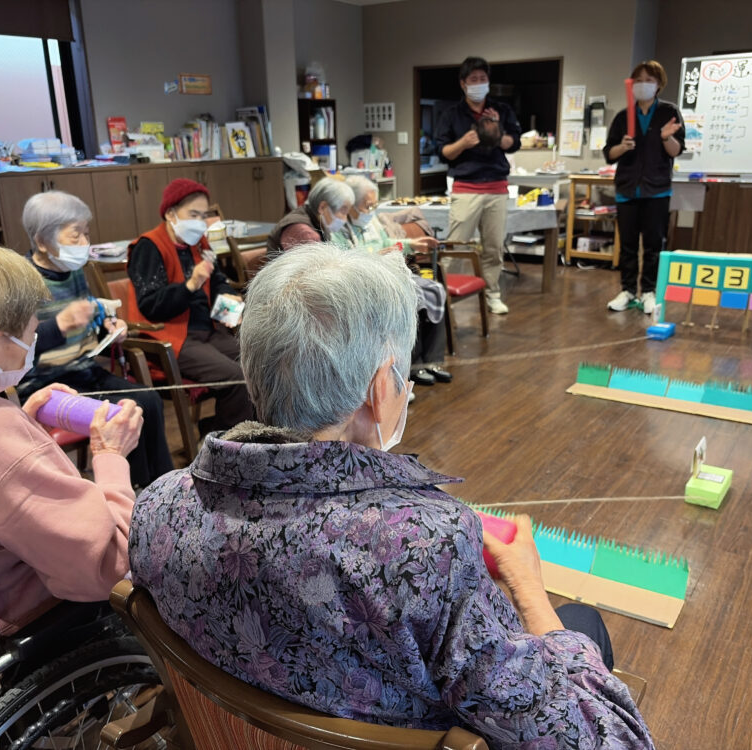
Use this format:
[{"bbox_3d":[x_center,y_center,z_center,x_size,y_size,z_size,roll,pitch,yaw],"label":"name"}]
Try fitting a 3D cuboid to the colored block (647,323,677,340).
[{"bbox_3d":[1.839,-0.280,4.839,0.108,0.048,0.225,11,22,33],"label":"colored block"}]

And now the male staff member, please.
[{"bbox_3d":[0.707,-1.284,5.283,0.570,1.730,0.440,0,18,3],"label":"male staff member"}]

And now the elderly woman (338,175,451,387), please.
[{"bbox_3d":[0.045,-0.494,3.954,0.720,1.075,0.500,8,20,26],"label":"elderly woman"}]

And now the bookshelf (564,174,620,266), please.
[{"bbox_3d":[2.212,-1.507,7.295,0.510,0.850,0.470,11,22,33],"label":"bookshelf"}]

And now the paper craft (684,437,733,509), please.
[{"bbox_3d":[1.216,0.349,2.723,0.113,0.185,0.222,11,22,34],"label":"paper craft"}]

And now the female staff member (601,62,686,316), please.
[{"bbox_3d":[1.874,-1.273,5.261,0.520,1.675,0.420,6,20,22],"label":"female staff member"}]

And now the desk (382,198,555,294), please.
[{"bbox_3d":[0.827,-1.183,6.691,1.700,0.664,0.850,5,19,19],"label":"desk"}]

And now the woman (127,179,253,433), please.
[{"bbox_3d":[-0.631,-0.192,2.978,0.680,1.130,0.520,8,20,27],"label":"woman"}]

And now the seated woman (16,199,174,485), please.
[{"bbox_3d":[-0.903,-0.029,2.492,0.700,1.133,0.520,8,20,25],"label":"seated woman"}]

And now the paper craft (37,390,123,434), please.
[{"bbox_3d":[-0.472,0.061,1.200,0.138,0.061,0.061,12,-8,8],"label":"paper craft"}]

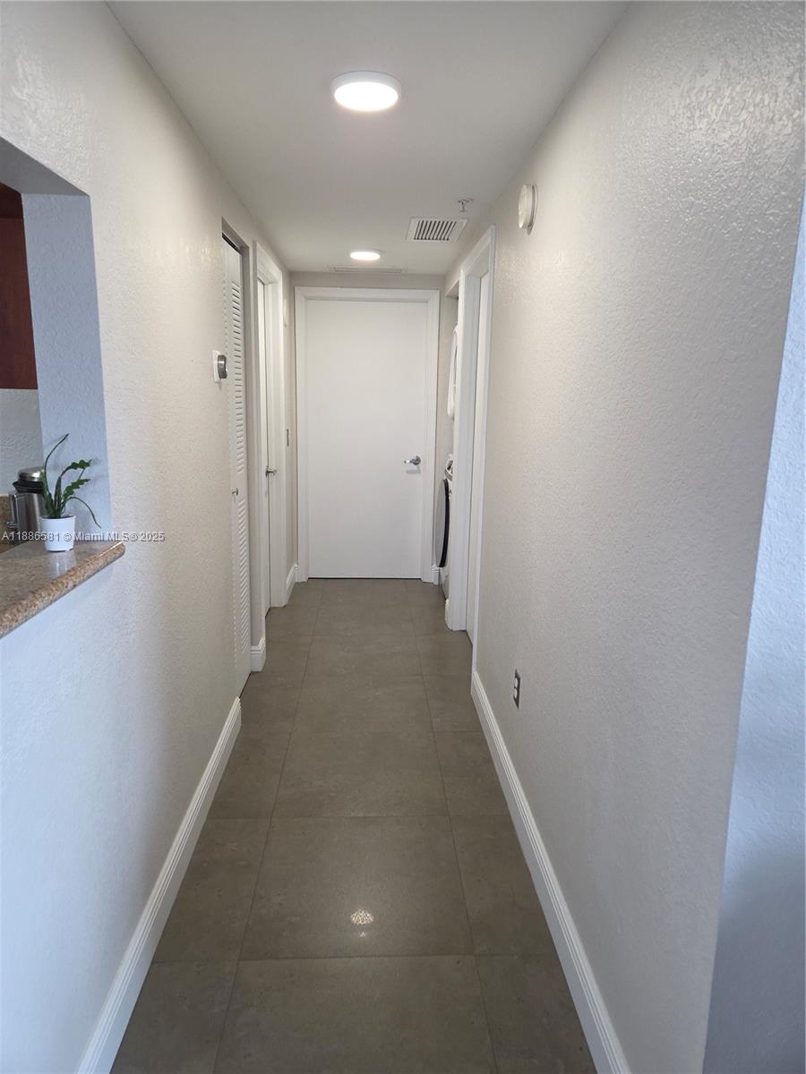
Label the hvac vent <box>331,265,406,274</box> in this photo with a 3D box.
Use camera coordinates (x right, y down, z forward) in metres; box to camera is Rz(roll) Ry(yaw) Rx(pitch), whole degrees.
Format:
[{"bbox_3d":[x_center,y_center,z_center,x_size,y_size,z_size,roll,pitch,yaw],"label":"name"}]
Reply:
[{"bbox_3d":[-0.236,-1.834,4.904,0.550,0.020,0.230,0,11,-3],"label":"hvac vent"}]

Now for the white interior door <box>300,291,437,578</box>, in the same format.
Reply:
[{"bbox_3d":[-0.261,-0.708,5.240,0.990,2.100,0.090,0,11,-3],"label":"white interior door"}]

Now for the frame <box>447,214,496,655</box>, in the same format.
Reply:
[{"bbox_3d":[0.386,-0.382,3.696,0.120,2.090,0.970,0,11,-3],"label":"frame"}]

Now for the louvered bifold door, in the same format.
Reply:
[{"bbox_3d":[-0.759,-0.252,3.165,0.035,1.995,0.580,0,11,-3],"label":"louvered bifold door"}]

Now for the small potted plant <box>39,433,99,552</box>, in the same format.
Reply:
[{"bbox_3d":[-0.659,-0.088,1.406,0.110,0.230,0.105,0,11,-3],"label":"small potted plant"}]

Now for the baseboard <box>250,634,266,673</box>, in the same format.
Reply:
[{"bbox_3d":[-0.743,0.598,3.683,0.055,0.140,0.170,0,11,-3],"label":"baseboard"}]

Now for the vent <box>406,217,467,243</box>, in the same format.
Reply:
[{"bbox_3d":[0.172,-1.592,3.716,0.283,0.020,0.520,0,11,-3],"label":"vent"}]

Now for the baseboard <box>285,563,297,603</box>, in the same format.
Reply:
[{"bbox_3d":[-0.792,0.323,5.064,0.020,0.140,0.610,0,11,-3],"label":"baseboard"}]

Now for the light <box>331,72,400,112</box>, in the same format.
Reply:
[{"bbox_3d":[-0.103,-1.245,2.001,0.197,0.030,0.197,0,11,-3],"label":"light"}]

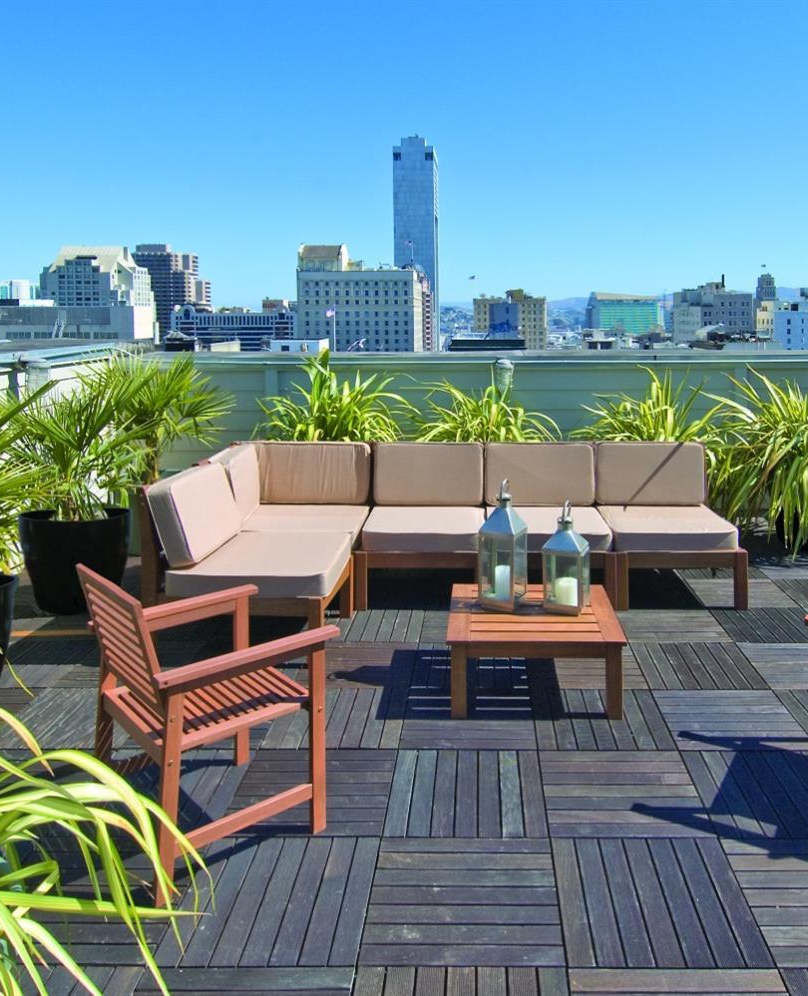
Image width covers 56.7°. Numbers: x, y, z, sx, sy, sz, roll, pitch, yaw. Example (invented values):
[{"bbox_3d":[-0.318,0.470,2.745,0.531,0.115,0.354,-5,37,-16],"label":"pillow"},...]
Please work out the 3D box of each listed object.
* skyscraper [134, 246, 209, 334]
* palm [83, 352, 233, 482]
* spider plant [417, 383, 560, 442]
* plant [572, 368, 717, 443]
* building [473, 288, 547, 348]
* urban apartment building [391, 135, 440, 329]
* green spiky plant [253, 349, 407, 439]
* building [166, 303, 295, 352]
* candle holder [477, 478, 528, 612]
[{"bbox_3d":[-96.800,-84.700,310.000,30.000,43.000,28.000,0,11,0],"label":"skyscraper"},{"bbox_3d":[-1.742,-0.292,5.154,0.900,1.350,0.855,1,13,3],"label":"palm"},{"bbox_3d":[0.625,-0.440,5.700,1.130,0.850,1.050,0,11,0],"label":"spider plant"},{"bbox_3d":[1.773,-0.278,5.427,0.980,1.200,0.931,1,13,3],"label":"plant"},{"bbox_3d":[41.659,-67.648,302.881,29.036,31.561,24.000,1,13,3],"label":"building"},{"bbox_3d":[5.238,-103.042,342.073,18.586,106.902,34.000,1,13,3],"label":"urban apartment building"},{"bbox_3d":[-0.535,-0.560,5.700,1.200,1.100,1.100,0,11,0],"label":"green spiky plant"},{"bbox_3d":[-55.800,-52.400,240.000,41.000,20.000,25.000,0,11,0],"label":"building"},{"bbox_3d":[0.438,0.190,3.285,0.170,0.572,0.170,6,14,24],"label":"candle holder"}]

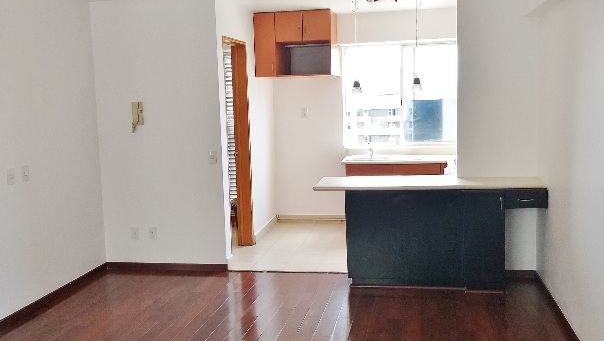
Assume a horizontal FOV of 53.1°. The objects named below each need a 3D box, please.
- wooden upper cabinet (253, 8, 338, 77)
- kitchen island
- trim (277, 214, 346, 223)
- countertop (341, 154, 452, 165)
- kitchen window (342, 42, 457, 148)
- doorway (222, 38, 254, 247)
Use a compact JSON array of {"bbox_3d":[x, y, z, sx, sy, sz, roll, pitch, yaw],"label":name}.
[{"bbox_3d":[-0.034,-1.393,6.773,0.829,0.690,0.662,0,7,12],"label":"wooden upper cabinet"},{"bbox_3d":[1.026,0.503,4.972,1.773,0.816,0.647,0,7,12],"label":"kitchen island"},{"bbox_3d":[0.119,0.599,7.343,0.870,0.102,0.026,0,7,12],"label":"trim"},{"bbox_3d":[1.049,-0.115,6.757,1.147,0.040,0.647,0,7,12],"label":"countertop"},{"bbox_3d":[1.149,-0.883,6.986,1.358,1.178,0.092,0,7,12],"label":"kitchen window"},{"bbox_3d":[-0.693,-0.208,5.934,0.165,2.097,0.755,0,7,12],"label":"doorway"}]

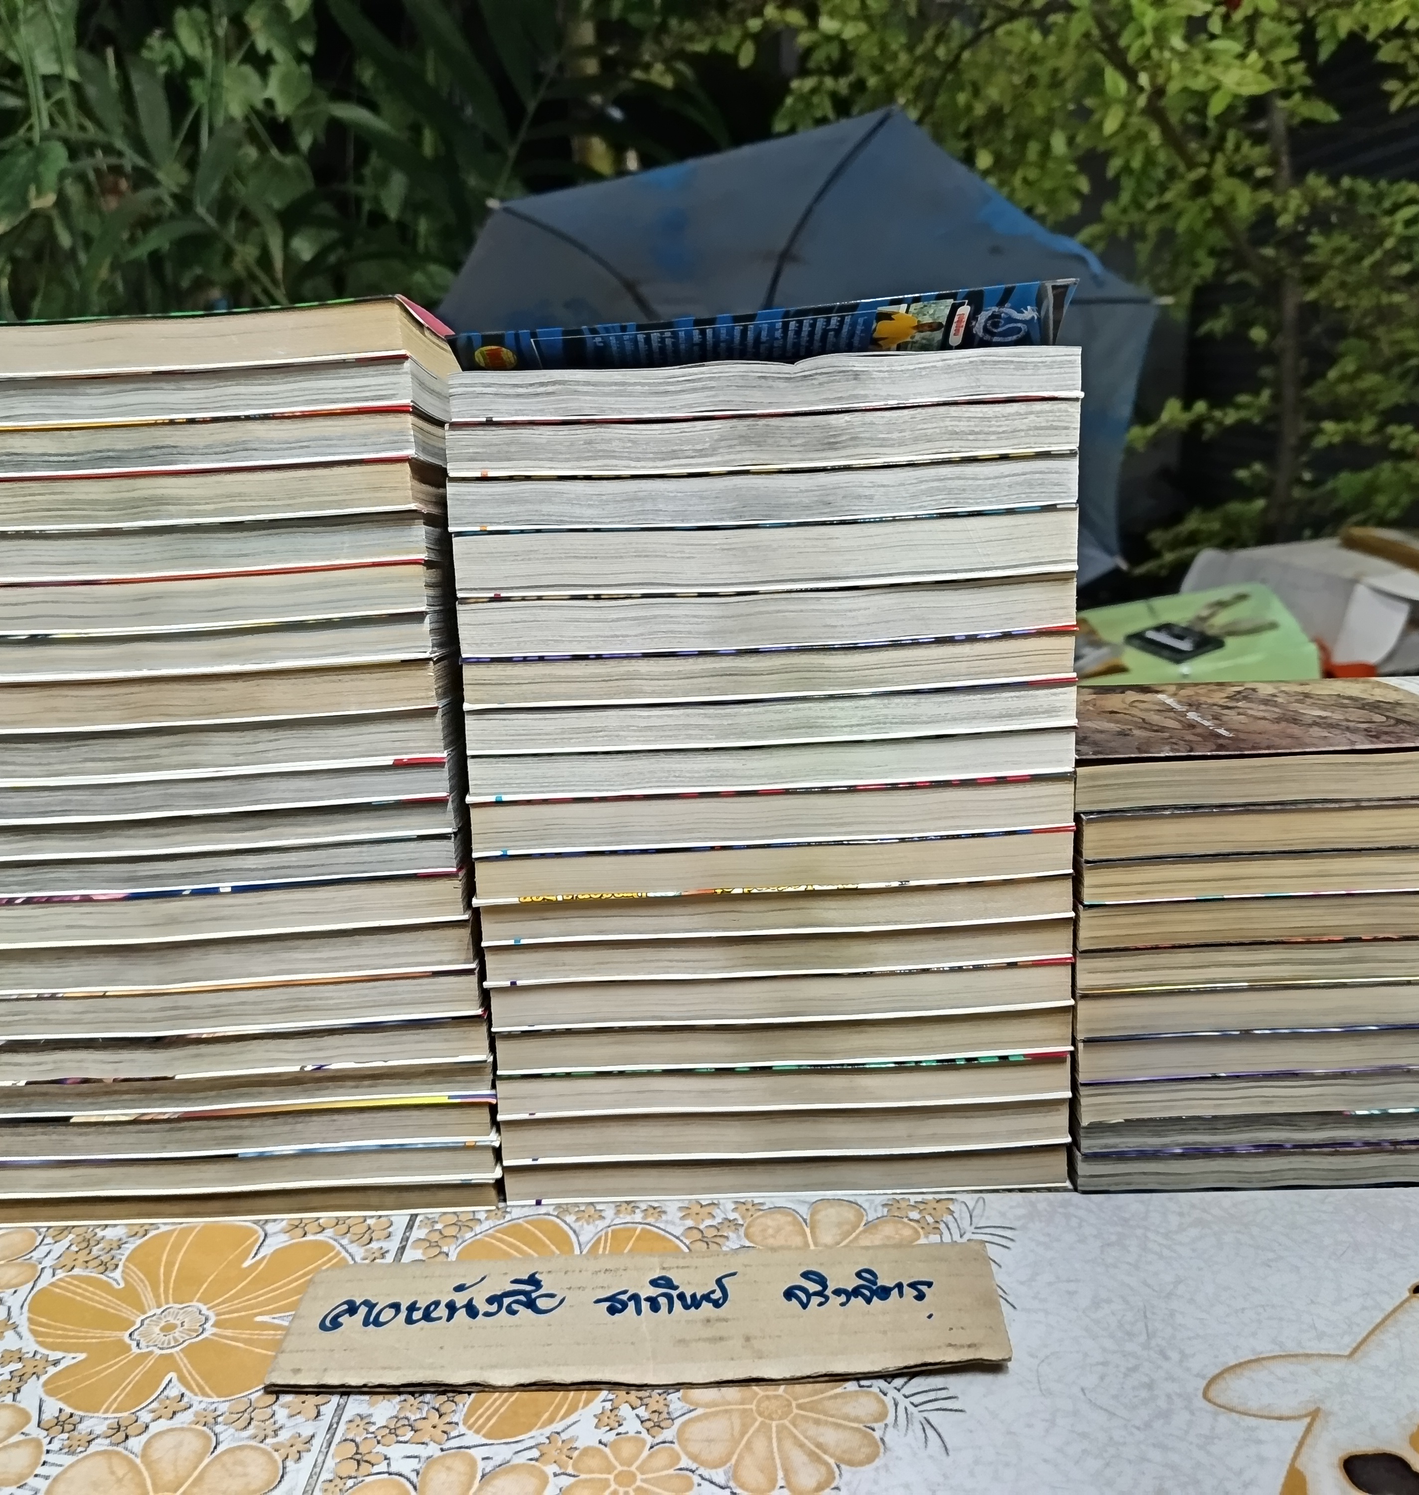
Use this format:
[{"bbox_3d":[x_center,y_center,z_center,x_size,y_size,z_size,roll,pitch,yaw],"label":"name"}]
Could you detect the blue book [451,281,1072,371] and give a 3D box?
[{"bbox_3d":[0.017,-0.132,0.451,0.182,0.024,0.105,-1,10,2],"label":"blue book"}]

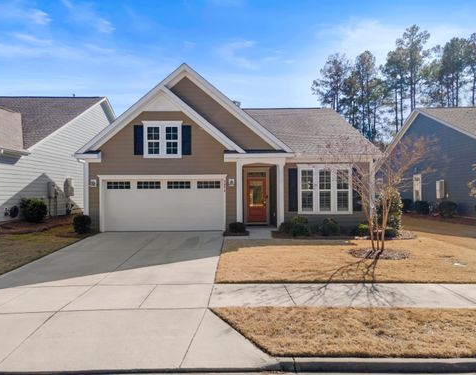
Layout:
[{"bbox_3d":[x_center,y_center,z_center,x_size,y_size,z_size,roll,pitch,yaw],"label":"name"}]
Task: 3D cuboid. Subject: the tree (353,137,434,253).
[{"bbox_3d":[4.857,0.220,10.900,2.650,3.620,2.600,0,0,0],"label":"tree"}]

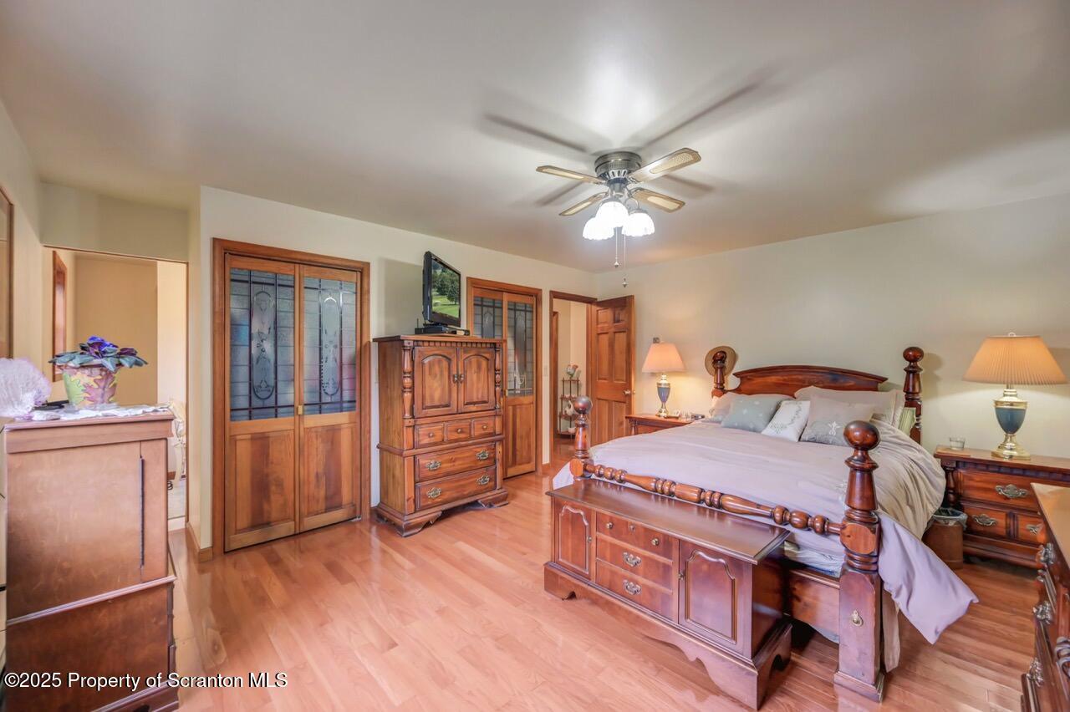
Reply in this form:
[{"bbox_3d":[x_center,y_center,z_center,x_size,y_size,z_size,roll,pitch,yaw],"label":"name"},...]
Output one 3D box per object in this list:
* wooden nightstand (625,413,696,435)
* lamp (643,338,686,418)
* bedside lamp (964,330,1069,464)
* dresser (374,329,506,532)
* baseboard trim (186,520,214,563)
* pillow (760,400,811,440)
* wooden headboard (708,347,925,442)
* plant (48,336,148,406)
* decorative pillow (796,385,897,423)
[{"bbox_3d":[1.372,0.992,4.374,0.410,0.675,0.680,0,0,-44],"label":"wooden nightstand"},{"bbox_3d":[1.373,0.251,4.447,0.440,0.810,0.440,0,0,-44],"label":"lamp"},{"bbox_3d":[3.043,0.250,2.650,0.440,0.800,0.440,0,0,-44],"label":"bedside lamp"},{"bbox_3d":[-0.801,0.593,3.593,1.000,1.475,0.630,0,0,-44],"label":"dresser"},{"bbox_3d":[-2.374,1.289,2.945,0.100,0.085,0.700,0,0,-44],"label":"baseboard trim"},{"bbox_3d":[1.982,0.502,3.220,0.120,0.320,0.310,32,-6,-15],"label":"pillow"},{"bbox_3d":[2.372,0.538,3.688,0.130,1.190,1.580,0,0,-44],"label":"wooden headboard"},{"bbox_3d":[-1.747,0.072,1.677,0.260,0.285,0.260,0,0,-44],"label":"plant"},{"bbox_3d":[2.382,0.447,3.232,0.670,0.450,0.170,0,-30,46],"label":"decorative pillow"}]

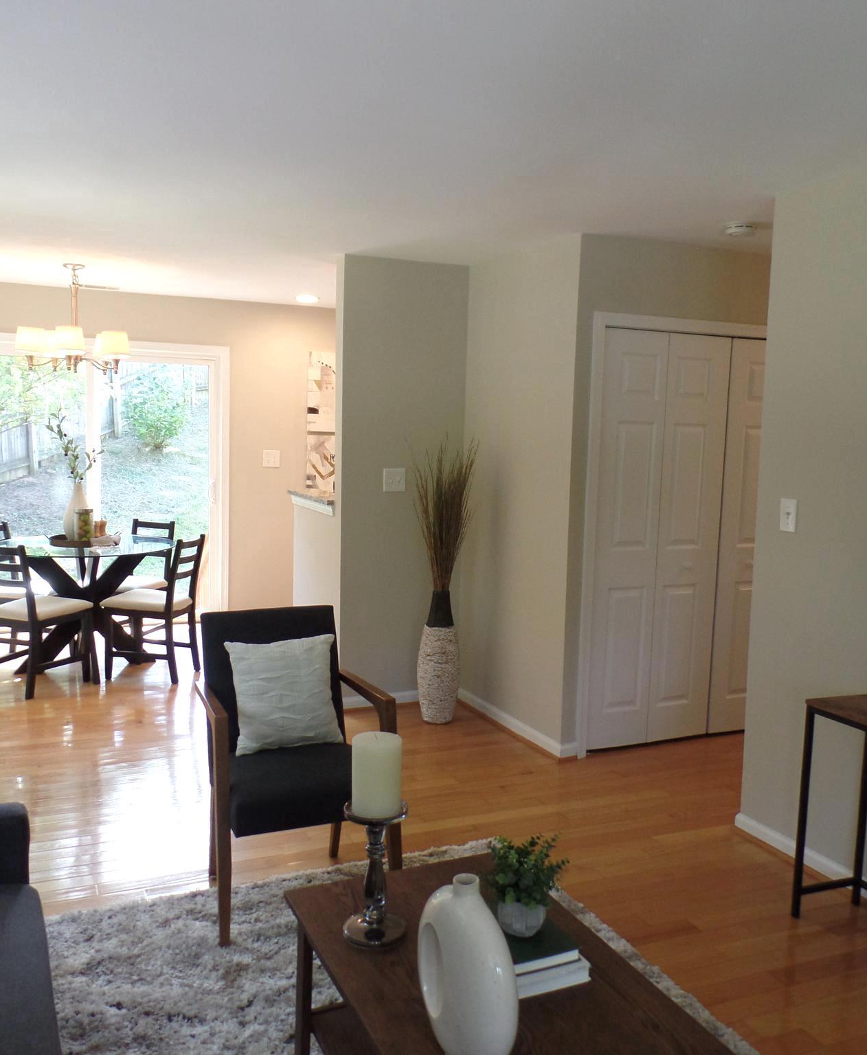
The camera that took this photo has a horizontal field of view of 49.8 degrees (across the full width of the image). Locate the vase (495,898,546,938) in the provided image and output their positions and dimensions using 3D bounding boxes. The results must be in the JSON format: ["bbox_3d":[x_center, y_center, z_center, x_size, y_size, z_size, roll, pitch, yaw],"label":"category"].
[{"bbox_3d":[0.183,0.794,1.931,0.104,0.090,0.104,2,6,0],"label":"vase"}]

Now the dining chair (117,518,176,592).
[{"bbox_3d":[-2.015,0.393,6.296,0.420,0.860,0.510,4,7,20],"label":"dining chair"}]

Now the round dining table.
[{"bbox_3d":[-2.137,0.491,5.820,1.020,0.760,1.020,-1,7,-25],"label":"round dining table"}]

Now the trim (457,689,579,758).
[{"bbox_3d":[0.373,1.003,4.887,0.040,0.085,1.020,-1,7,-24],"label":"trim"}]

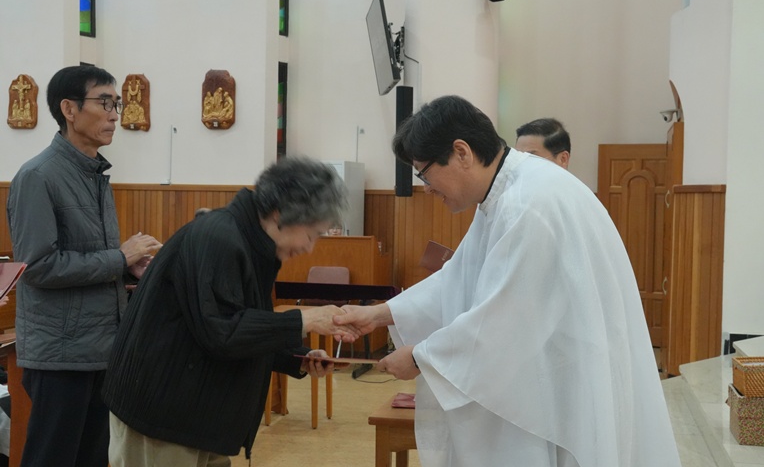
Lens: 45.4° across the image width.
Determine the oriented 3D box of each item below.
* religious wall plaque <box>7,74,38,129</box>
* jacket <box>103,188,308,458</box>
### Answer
[{"bbox_3d":[-3.935,-1.441,10.000,0.360,0.600,0.080,2,2,16],"label":"religious wall plaque"},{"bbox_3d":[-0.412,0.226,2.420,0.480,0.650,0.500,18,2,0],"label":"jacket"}]

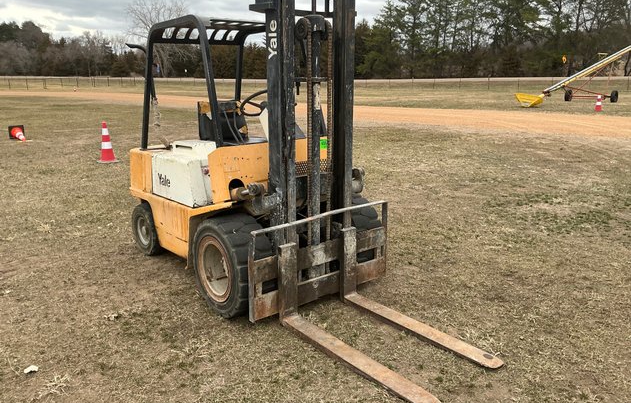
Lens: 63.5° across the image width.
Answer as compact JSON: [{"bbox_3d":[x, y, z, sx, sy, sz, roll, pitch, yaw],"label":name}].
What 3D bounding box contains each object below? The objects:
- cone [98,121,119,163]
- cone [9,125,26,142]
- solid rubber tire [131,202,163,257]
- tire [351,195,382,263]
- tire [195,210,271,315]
[{"bbox_3d":[-3.705,-1.054,9.045,0.368,0.724,0.368,-6,15,-22],"label":"cone"},{"bbox_3d":[-6.776,-1.486,11.747,0.368,0.368,0.724,-11,28,-38],"label":"cone"},{"bbox_3d":[-1.469,0.247,4.654,0.476,0.476,0.170,12,19,40],"label":"solid rubber tire"},{"bbox_3d":[0.227,0.272,4.185,0.279,0.661,0.661,-12,18,-38],"label":"tire"},{"bbox_3d":[-0.574,0.435,3.536,0.279,0.661,0.661,-12,18,-38],"label":"tire"}]

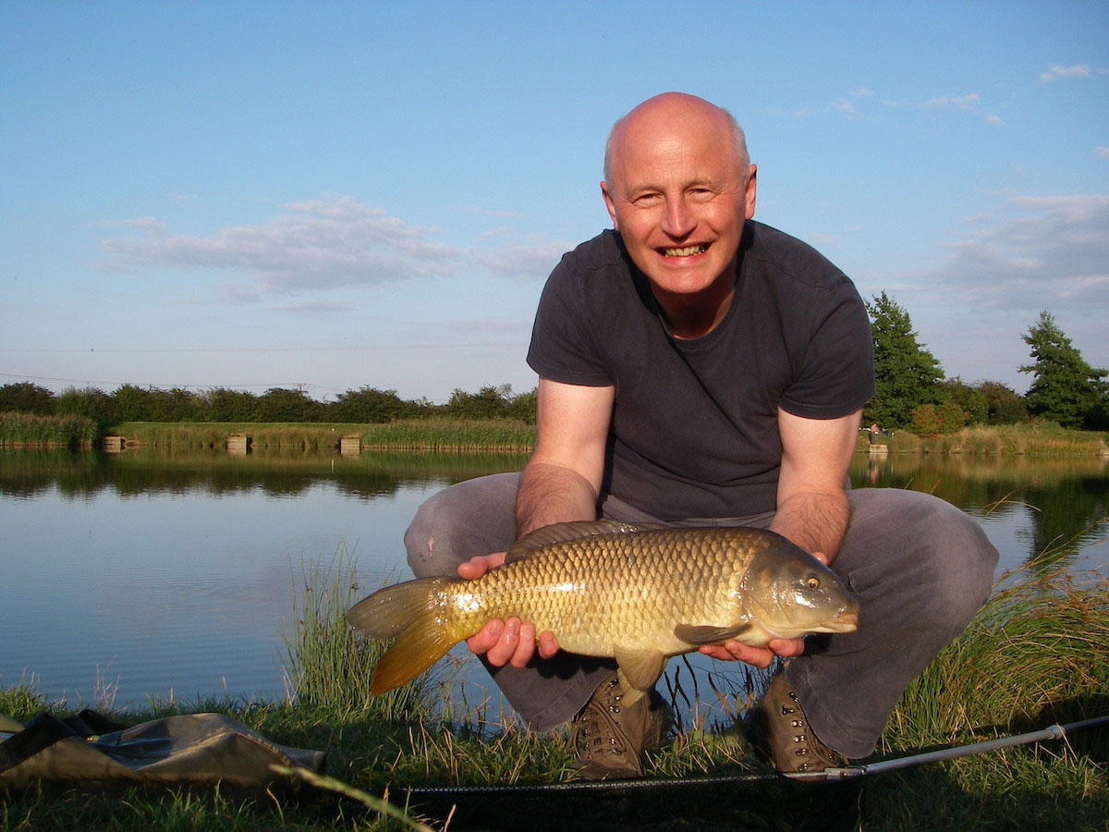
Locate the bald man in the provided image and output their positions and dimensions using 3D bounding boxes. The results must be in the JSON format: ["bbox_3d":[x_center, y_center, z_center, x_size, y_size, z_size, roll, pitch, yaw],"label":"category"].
[{"bbox_3d":[0.190,0.050,1.600,0.770,0.900,0.840,0,-1,3],"label":"bald man"}]

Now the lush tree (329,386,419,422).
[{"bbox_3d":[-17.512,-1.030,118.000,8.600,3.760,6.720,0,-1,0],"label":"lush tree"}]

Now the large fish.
[{"bbox_3d":[0.050,0.199,1.250,0.525,0.185,0.110,0,-1,0],"label":"large fish"}]

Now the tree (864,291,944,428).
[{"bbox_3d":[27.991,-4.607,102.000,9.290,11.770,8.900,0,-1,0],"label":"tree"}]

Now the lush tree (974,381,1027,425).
[{"bbox_3d":[39.640,-1.025,108.000,5.250,4.180,4.920,0,-1,0],"label":"lush tree"}]

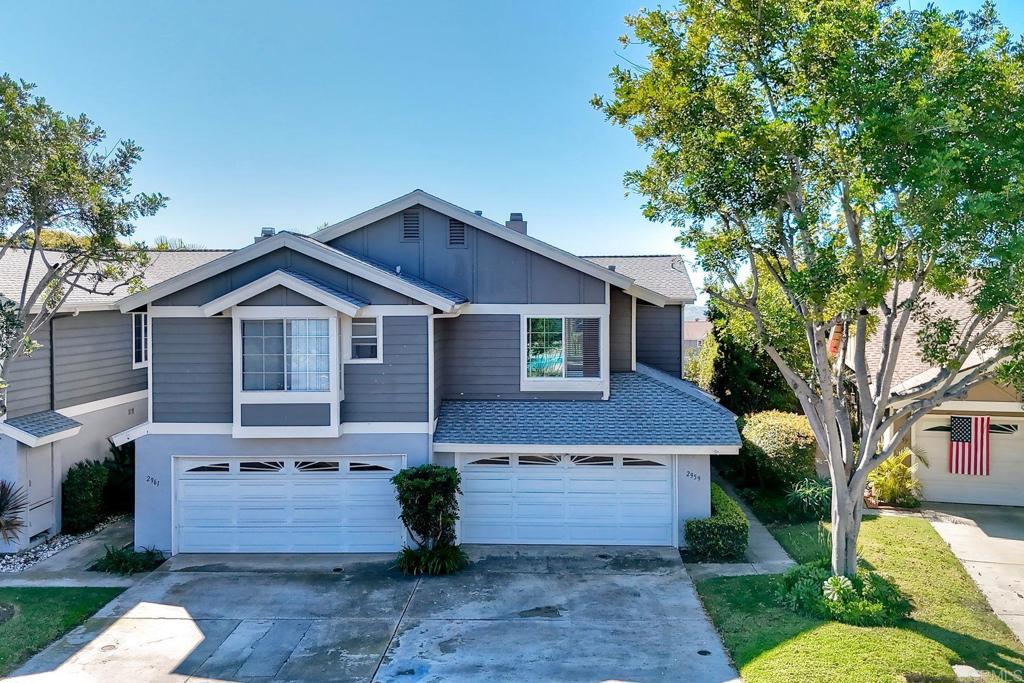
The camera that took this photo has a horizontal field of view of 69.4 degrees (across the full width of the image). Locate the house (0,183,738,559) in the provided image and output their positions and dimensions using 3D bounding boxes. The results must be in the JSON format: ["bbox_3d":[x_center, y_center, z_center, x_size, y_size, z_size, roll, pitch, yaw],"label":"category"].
[{"bbox_3d":[-2.850,0.200,20.900,15.600,8.100,10.500,0,3,0],"label":"house"}]

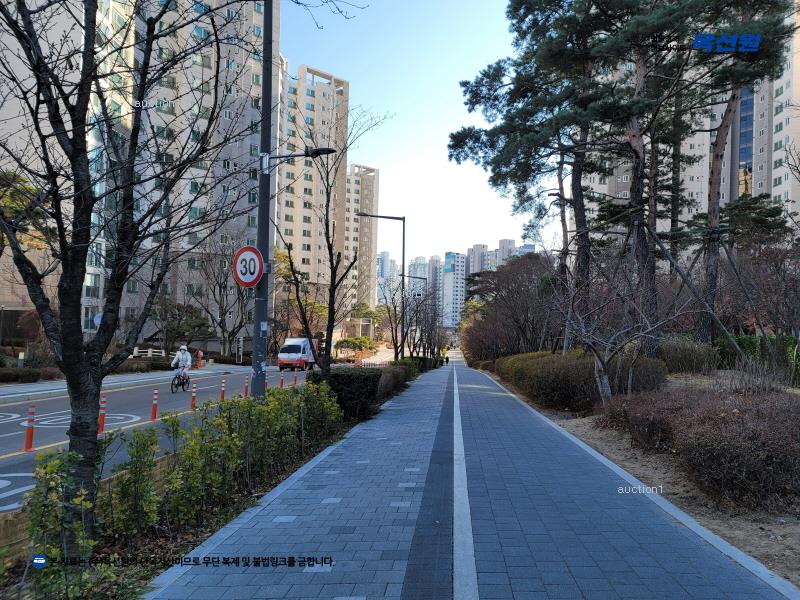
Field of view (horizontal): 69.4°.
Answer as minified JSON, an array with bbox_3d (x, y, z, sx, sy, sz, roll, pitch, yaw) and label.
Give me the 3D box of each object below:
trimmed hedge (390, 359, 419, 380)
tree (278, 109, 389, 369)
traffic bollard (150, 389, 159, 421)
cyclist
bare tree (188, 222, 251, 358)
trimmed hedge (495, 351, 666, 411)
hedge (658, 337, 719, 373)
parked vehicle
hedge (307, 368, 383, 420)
[{"bbox_3d":[0.200,3.380,28.000,0.900,1.050,5.500,1,-2,5],"label":"trimmed hedge"},{"bbox_3d":[-1.460,-0.720,12.300,2.300,6.400,2.100,1,-2,-6],"label":"tree"},{"bbox_3d":[-5.780,2.470,13.600,0.110,0.760,0.110,1,-2,5],"label":"traffic bollard"},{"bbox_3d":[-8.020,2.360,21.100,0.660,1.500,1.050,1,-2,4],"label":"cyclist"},{"bbox_3d":[-14.300,-0.750,46.500,5.200,10.800,5.200,2,-2,-11],"label":"bare tree"},{"bbox_3d":[5.900,2.450,19.000,3.700,1.350,9.500,1,-2,5],"label":"trimmed hedge"},{"bbox_3d":[11.450,2.200,23.000,2.500,1.500,2.200,1,-2,22],"label":"hedge"},{"bbox_3d":[-7.200,3.950,41.700,1.750,2.300,5.000,1,-2,4],"label":"parked vehicle"},{"bbox_3d":[-1.300,2.200,14.200,0.900,1.000,4.600,1,-2,5],"label":"hedge"}]

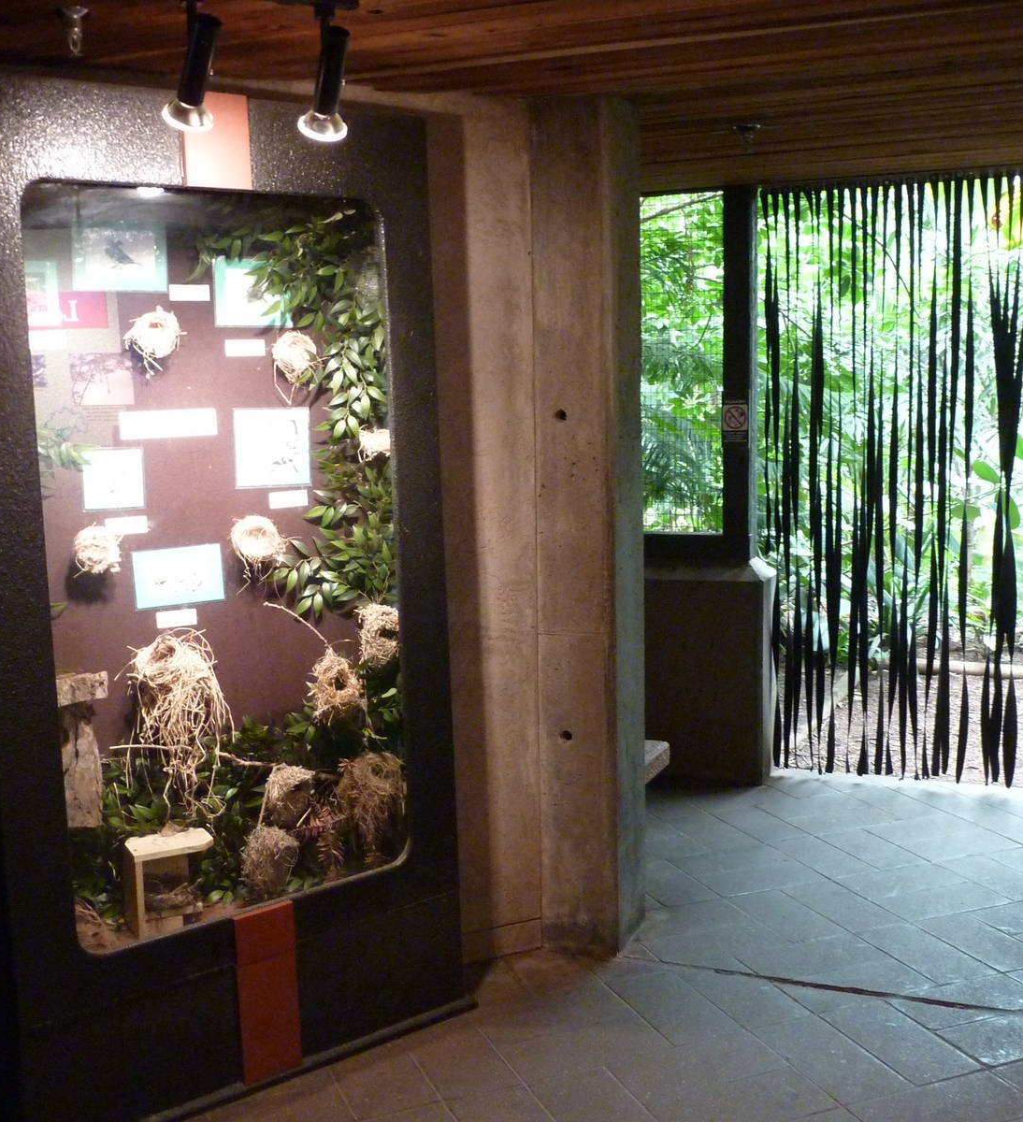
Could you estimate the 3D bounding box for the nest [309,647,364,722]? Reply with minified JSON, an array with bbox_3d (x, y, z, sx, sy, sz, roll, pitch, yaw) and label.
[{"bbox_3d":[-0.465,0.334,3.447,0.142,0.190,0.130,-1,6,0],"label":"nest"}]

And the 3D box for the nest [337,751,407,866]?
[{"bbox_3d":[-0.373,0.670,3.497,0.168,0.295,0.160,-6,8,-36],"label":"nest"}]

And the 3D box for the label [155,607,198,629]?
[{"bbox_3d":[-0.846,0.147,3.283,0.104,0.040,0.006,-6,8,-36],"label":"label"}]

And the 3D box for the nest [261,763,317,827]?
[{"bbox_3d":[-0.616,0.649,3.588,0.144,0.174,0.131,-7,9,-35],"label":"nest"}]

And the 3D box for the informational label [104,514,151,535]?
[{"bbox_3d":[-1.006,-0.092,3.406,0.116,0.043,0.012,-7,9,-35],"label":"informational label"}]

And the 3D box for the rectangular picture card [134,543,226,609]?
[{"bbox_3d":[-0.839,0.040,3.278,0.232,0.144,0.008,-6,8,-36],"label":"rectangular picture card"}]

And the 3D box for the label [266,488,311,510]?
[{"bbox_3d":[-0.590,-0.163,3.443,0.105,0.039,0.006,-6,8,-36],"label":"label"}]

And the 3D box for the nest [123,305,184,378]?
[{"bbox_3d":[-0.923,-0.568,3.351,0.152,0.183,0.138,-7,9,-35],"label":"nest"}]

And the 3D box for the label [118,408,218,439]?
[{"bbox_3d":[-0.906,-0.365,3.451,0.269,0.072,0.012,-7,9,-35],"label":"label"}]

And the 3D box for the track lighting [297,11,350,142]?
[{"bbox_3d":[-0.364,-0.942,2.540,0.100,0.210,0.110,-5,45,-24],"label":"track lighting"}]

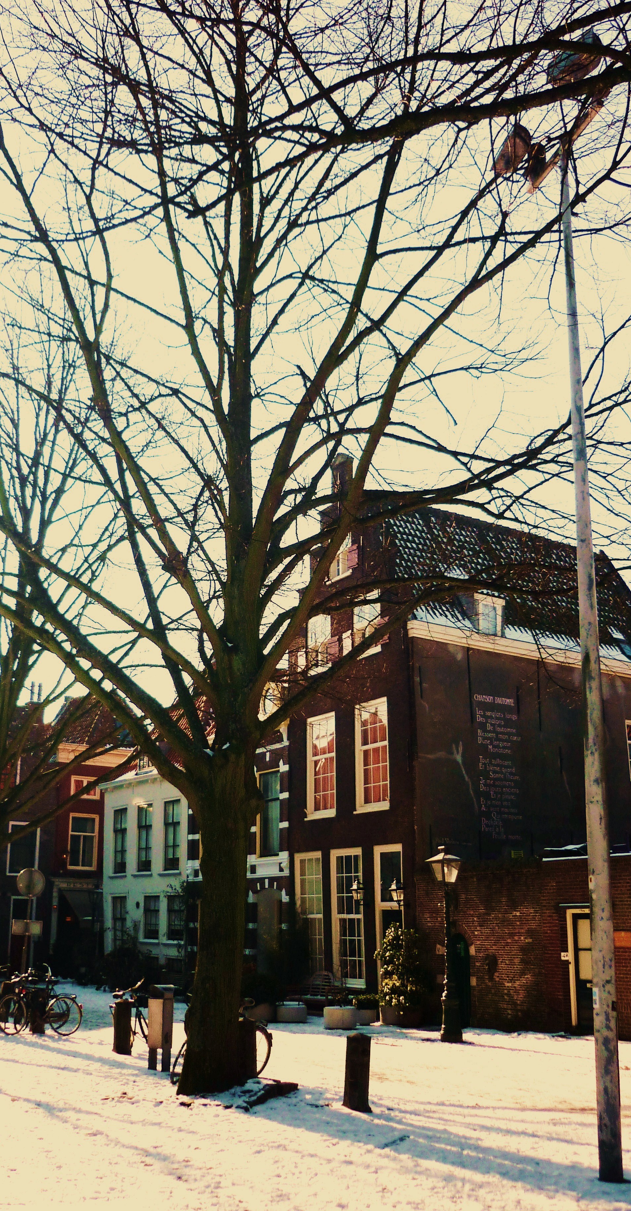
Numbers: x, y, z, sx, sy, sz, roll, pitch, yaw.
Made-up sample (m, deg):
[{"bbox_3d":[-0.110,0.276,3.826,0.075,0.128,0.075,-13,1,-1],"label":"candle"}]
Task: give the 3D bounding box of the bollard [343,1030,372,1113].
[{"bbox_3d":[0.445,4.928,12.248,0.270,0.790,0.270,0,-16,2],"label":"bollard"}]

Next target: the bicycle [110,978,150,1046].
[{"bbox_3d":[-2.831,6.390,18.059,0.600,1.060,1.750,-3,-16,11],"label":"bicycle"}]

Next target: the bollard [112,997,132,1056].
[{"bbox_3d":[-2.911,6.390,17.527,0.257,0.772,0.255,3,-16,-9],"label":"bollard"}]

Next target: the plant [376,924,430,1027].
[{"bbox_3d":[1.725,7.348,22.997,1.062,1.904,0.937,-1,-16,4],"label":"plant"}]

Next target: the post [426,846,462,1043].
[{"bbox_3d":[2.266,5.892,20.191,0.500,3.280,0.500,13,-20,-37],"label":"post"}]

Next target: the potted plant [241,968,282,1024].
[{"bbox_3d":[-1.150,8.176,24.193,1.000,1.030,0.950,1,-16,-2],"label":"potted plant"}]

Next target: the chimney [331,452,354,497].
[{"bbox_3d":[0.687,-3.304,29.427,0.420,1.220,0.440,11,-19,-33],"label":"chimney"}]

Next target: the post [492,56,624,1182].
[{"bbox_3d":[2.252,-0.318,9.942,0.700,9.600,1.700,5,-16,-16],"label":"post"}]

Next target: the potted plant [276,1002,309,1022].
[{"bbox_3d":[-0.483,8.321,23.637,0.677,0.369,0.667,0,-16,-1],"label":"potted plant"}]

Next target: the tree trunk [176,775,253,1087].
[{"bbox_3d":[-1.217,3.944,14.326,0.900,3.800,0.860,2,-16,-4],"label":"tree trunk"}]

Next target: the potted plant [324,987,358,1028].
[{"bbox_3d":[0.470,7.717,22.132,0.632,0.722,0.623,0,-16,1],"label":"potted plant"}]

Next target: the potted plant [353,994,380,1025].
[{"bbox_3d":[1.017,8.062,23.044,0.527,0.552,0.521,-1,-16,2],"label":"potted plant"}]

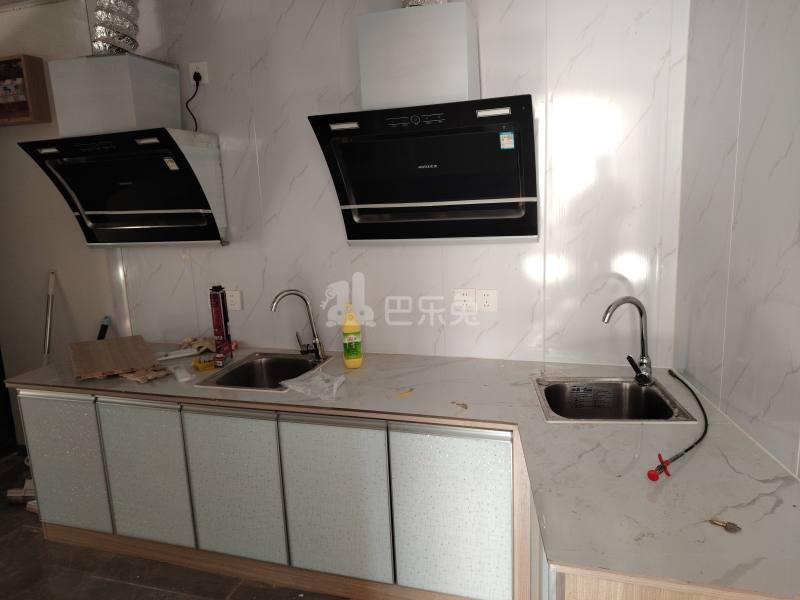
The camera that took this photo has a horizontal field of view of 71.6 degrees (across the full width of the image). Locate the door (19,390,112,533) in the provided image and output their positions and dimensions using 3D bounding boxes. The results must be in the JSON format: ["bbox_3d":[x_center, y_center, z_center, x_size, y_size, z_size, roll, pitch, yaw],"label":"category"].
[{"bbox_3d":[-1.295,0.632,2.173,0.382,0.567,0.020,1,11,18],"label":"door"}]

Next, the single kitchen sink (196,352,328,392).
[{"bbox_3d":[-0.514,0.370,2.216,0.378,0.193,0.445,1,11,17],"label":"single kitchen sink"}]

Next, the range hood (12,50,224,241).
[{"bbox_3d":[-1.181,-0.605,2.367,0.739,0.771,0.344,1,11,17],"label":"range hood"}]

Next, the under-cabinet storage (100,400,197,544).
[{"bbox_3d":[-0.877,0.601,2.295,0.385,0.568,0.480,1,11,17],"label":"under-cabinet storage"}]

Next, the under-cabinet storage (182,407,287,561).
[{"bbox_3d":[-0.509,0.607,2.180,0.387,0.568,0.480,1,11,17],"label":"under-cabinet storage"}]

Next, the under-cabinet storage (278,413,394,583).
[{"bbox_3d":[-0.207,0.653,1.854,0.386,0.568,0.030,1,11,17],"label":"under-cabinet storage"}]

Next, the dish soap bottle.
[{"bbox_3d":[-0.194,0.143,2.280,0.082,0.263,0.064,-2,11,2],"label":"dish soap bottle"}]

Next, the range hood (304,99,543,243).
[{"bbox_3d":[0.104,-0.428,1.987,0.742,0.456,0.360,1,11,17],"label":"range hood"}]

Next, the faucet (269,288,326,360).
[{"bbox_3d":[-0.423,0.112,2.333,0.216,0.319,0.062,-6,11,-17],"label":"faucet"}]

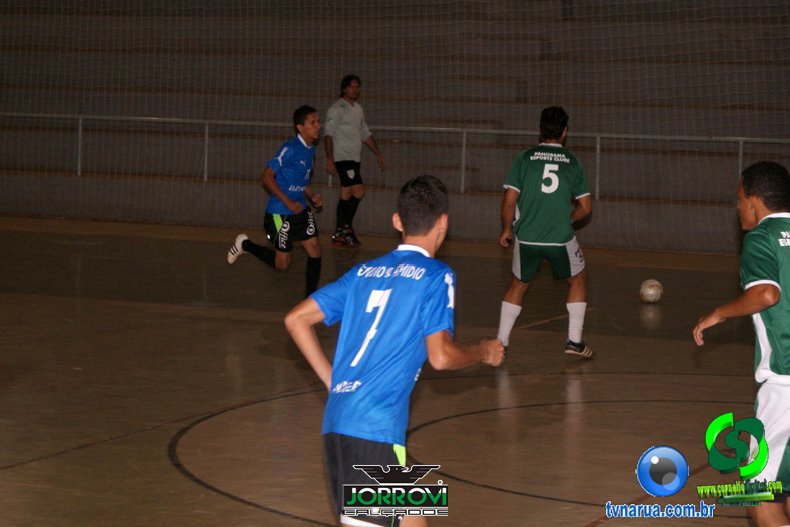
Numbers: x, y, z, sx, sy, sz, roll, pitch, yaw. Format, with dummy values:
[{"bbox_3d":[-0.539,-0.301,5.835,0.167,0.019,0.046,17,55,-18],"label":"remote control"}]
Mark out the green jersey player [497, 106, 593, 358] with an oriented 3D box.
[{"bbox_3d":[1.074,-0.232,16.450,0.630,1.760,0.480,2,6,12],"label":"green jersey player"}]

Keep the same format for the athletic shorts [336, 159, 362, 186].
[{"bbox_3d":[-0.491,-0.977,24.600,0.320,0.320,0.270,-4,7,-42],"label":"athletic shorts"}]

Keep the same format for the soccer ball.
[{"bbox_3d":[2.215,0.236,19.880,0.204,0.204,0.204,1,6,0],"label":"soccer ball"}]

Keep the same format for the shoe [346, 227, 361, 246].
[{"bbox_3d":[-0.448,-0.278,24.600,0.110,0.135,0.280,-1,16,-25],"label":"shoe"}]

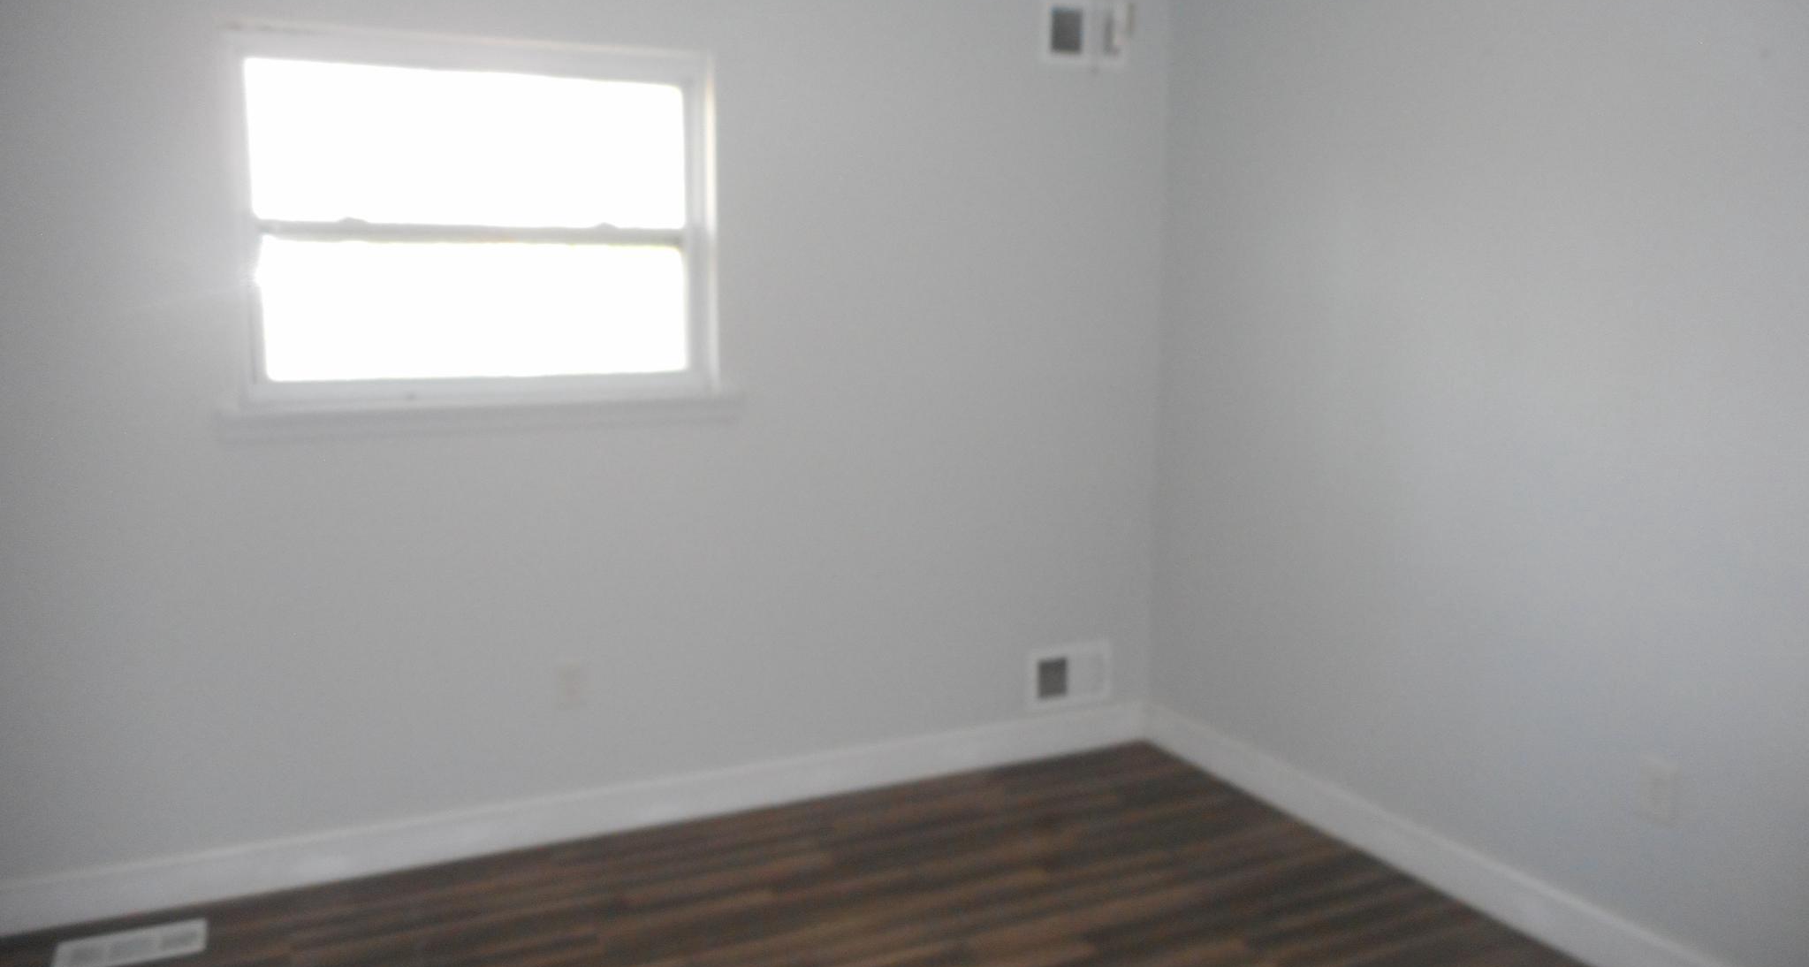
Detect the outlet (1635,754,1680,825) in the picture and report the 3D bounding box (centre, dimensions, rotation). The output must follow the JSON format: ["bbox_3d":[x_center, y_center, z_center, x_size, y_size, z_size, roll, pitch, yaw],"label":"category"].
[{"bbox_3d":[1.482,0.605,2.580,0.012,0.120,0.077,-4,9,-24],"label":"outlet"}]

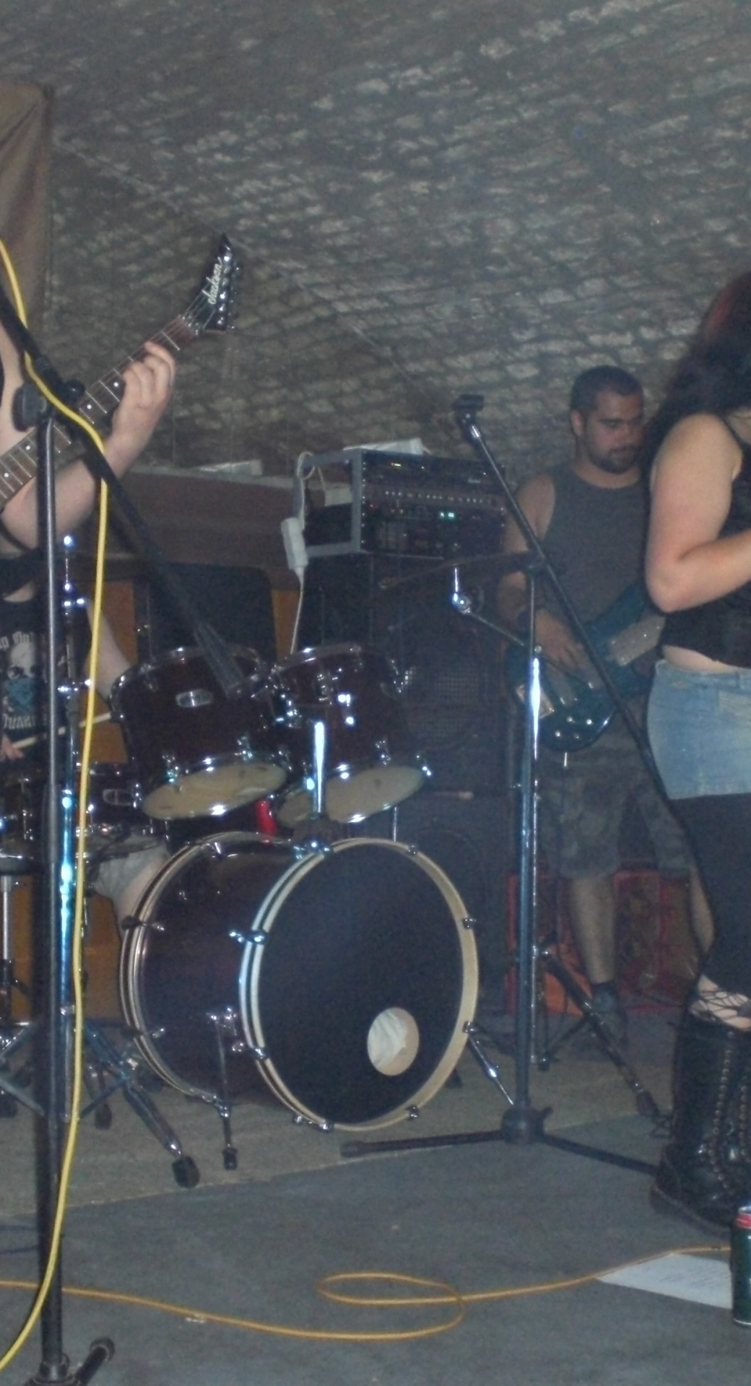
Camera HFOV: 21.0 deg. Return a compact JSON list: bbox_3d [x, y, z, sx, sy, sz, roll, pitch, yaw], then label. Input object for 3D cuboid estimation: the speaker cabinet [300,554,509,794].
[{"bbox_3d":[0.075,-0.047,5.715,0.490,0.635,0.370,0,0,-37],"label":"speaker cabinet"}]

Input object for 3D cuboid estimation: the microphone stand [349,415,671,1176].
[{"bbox_3d":[0.262,0.150,4.050,0.650,1.475,0.560,0,0,0],"label":"microphone stand"}]

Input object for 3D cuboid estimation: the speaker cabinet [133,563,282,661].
[{"bbox_3d":[-0.475,-0.070,5.600,0.370,0.580,0.320,0,0,-22],"label":"speaker cabinet"}]

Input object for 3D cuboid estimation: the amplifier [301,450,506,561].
[{"bbox_3d":[0.067,-0.506,5.687,0.490,0.272,0.300,0,0,-37],"label":"amplifier"}]

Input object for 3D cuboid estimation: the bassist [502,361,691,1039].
[{"bbox_3d":[0.575,0.030,5.220,0.560,1.730,0.420,0,0,-3],"label":"bassist"}]

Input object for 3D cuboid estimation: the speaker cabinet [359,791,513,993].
[{"bbox_3d":[0.064,0.575,5.580,0.500,0.610,0.370,0,0,-38],"label":"speaker cabinet"}]

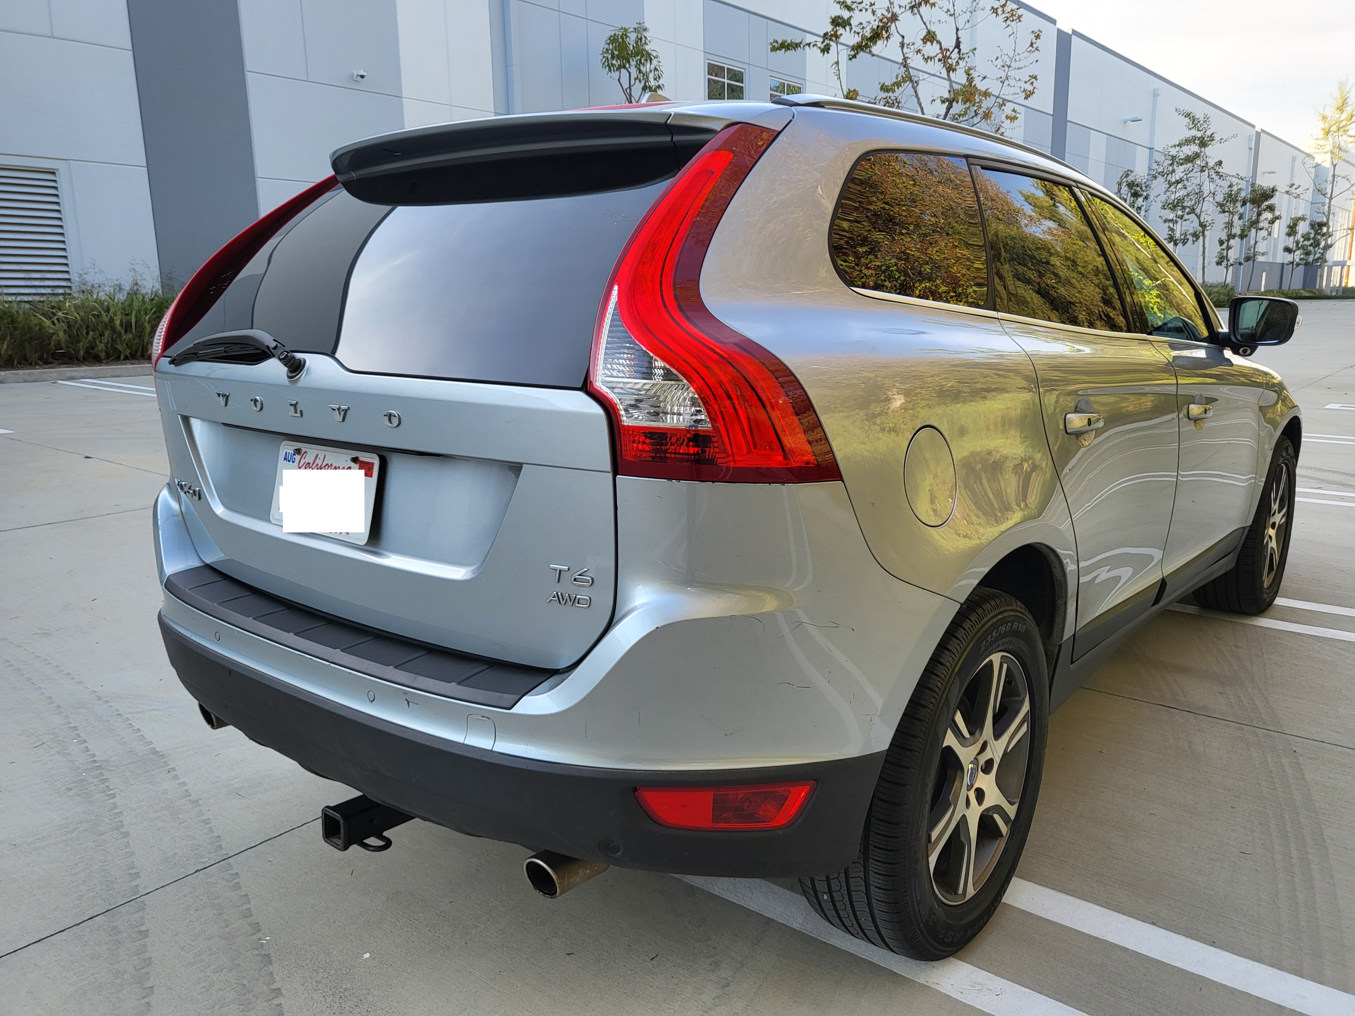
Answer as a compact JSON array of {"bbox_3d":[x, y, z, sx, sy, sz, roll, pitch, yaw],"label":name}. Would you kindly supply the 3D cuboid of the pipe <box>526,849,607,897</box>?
[{"bbox_3d":[-0.159,0.557,1.623,0.078,0.078,0.165,9,15,39],"label":"pipe"}]

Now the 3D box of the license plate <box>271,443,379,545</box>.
[{"bbox_3d":[-0.621,-0.030,1.778,0.305,0.152,0.015,9,1,39],"label":"license plate"}]

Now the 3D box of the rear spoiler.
[{"bbox_3d":[-0.367,-0.665,1.968,1.160,0.165,0.310,9,15,39],"label":"rear spoiler"}]

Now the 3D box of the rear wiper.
[{"bbox_3d":[-0.819,-0.286,1.856,0.535,0.085,0.075,9,15,39],"label":"rear wiper"}]

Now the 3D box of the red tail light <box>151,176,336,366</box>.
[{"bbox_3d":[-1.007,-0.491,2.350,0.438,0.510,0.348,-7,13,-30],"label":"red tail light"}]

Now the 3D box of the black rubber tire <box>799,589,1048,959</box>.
[{"bbox_3d":[0.507,0.497,2.016,0.240,0.730,0.730,9,15,39],"label":"black rubber tire"}]

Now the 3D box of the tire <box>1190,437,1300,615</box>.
[{"bbox_3d":[2.288,0.054,4.095,0.240,0.730,0.730,9,15,39],"label":"tire"}]

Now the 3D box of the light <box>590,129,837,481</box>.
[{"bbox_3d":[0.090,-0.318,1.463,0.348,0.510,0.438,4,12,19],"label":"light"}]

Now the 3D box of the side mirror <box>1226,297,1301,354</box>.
[{"bbox_3d":[1.819,-0.561,3.149,0.205,0.182,0.140,9,15,39],"label":"side mirror"}]

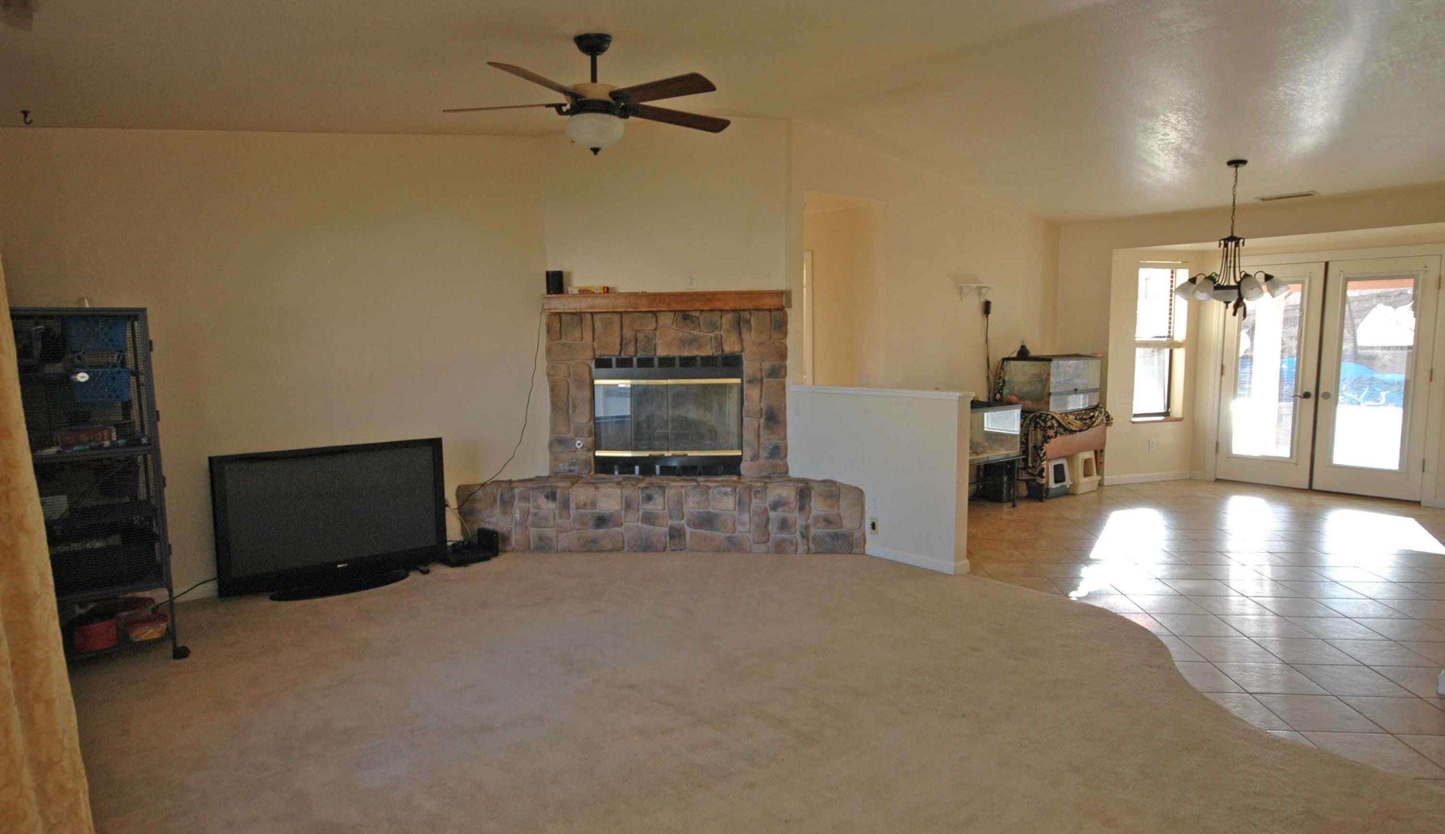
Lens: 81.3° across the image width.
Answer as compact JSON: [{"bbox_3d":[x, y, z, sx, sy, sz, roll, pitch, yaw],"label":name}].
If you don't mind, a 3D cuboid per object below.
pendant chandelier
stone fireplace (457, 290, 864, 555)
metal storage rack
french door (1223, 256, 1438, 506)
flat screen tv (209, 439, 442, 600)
[{"bbox_3d":[3.504,-1.226,5.791,0.660,1.050,0.660,0,6,4],"label":"pendant chandelier"},{"bbox_3d":[-0.423,0.024,5.737,2.715,1.720,0.480,0,6,4],"label":"stone fireplace"},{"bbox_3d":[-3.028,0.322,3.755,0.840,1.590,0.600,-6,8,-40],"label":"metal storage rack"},{"bbox_3d":[5.229,-0.344,7.388,0.080,2.002,1.540,-6,8,-41],"label":"french door"},{"bbox_3d":[-2.229,0.583,4.887,1.234,0.821,0.270,-5,7,-37],"label":"flat screen tv"}]

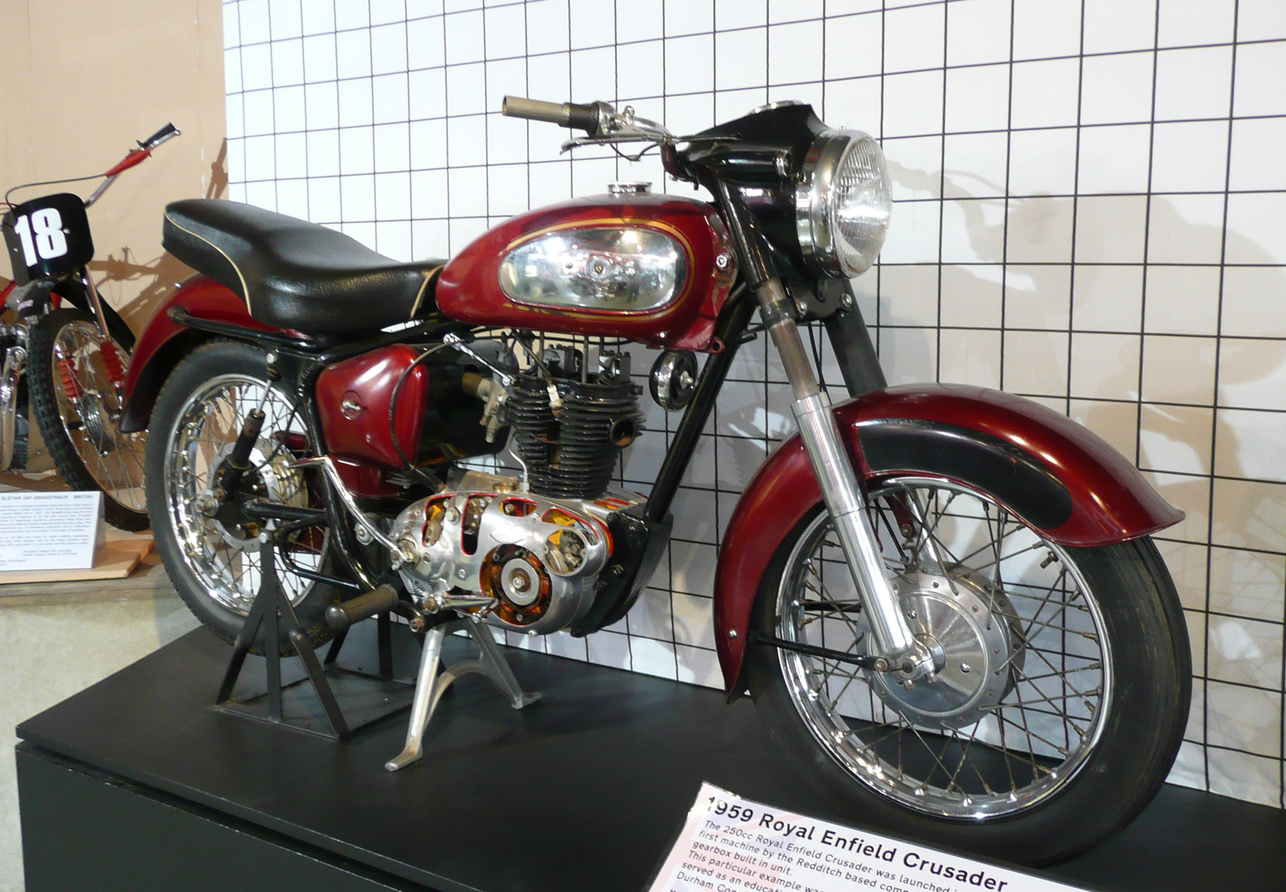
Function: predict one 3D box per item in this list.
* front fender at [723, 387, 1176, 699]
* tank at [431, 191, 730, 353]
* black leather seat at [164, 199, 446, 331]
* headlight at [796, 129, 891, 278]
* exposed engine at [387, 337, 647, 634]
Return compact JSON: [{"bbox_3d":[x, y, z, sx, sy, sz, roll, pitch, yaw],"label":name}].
[{"bbox_3d":[0.386,0.160,1.558,0.630,0.490,0.140,5,10,35],"label":"front fender"},{"bbox_3d":[-0.079,-0.271,1.762,0.550,0.225,0.255,4,10,29],"label":"tank"},{"bbox_3d":[-0.559,-0.328,2.031,0.630,0.230,0.260,4,10,29],"label":"black leather seat"},{"bbox_3d":[0.272,-0.325,1.546,0.085,0.195,0.195,5,10,35],"label":"headlight"},{"bbox_3d":[-0.166,0.048,1.861,0.440,0.455,0.280,4,10,29],"label":"exposed engine"}]

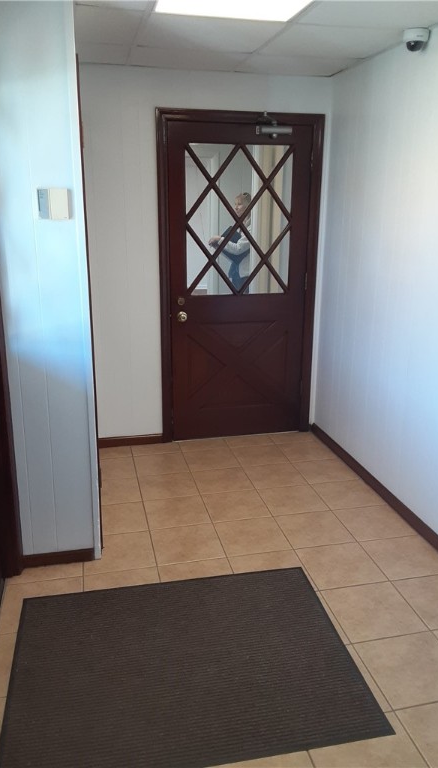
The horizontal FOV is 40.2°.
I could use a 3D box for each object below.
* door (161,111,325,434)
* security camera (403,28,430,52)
[{"bbox_3d":[0.139,-0.638,3.907,1.040,2.090,0.080,-3,16,-12],"label":"door"},{"bbox_3d":[0.890,-1.553,2.721,0.112,0.086,0.112,2,16,8],"label":"security camera"}]

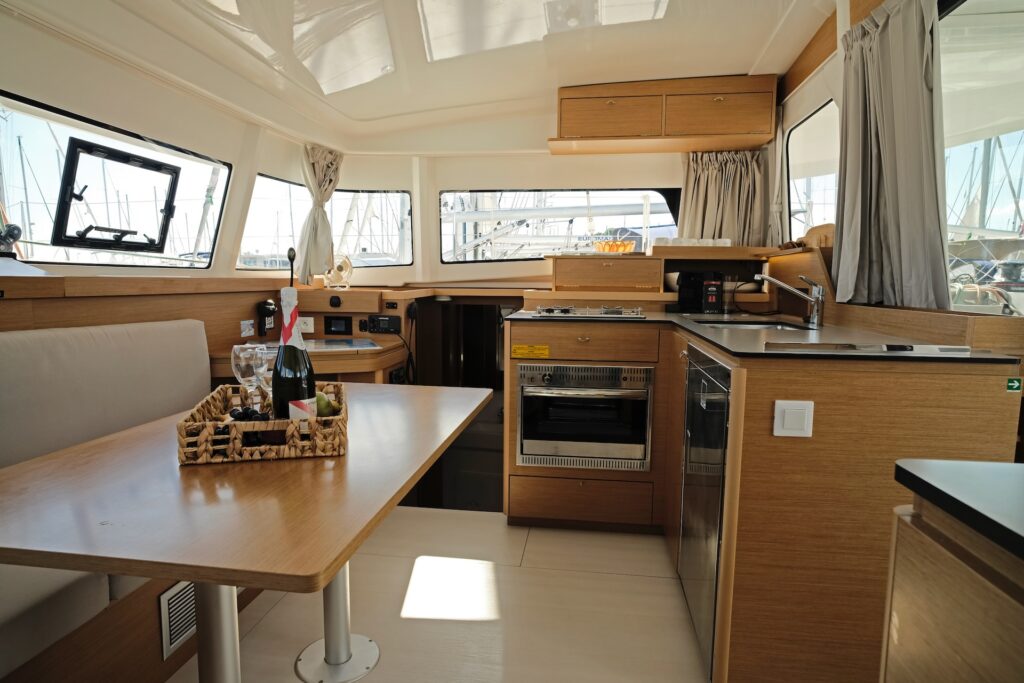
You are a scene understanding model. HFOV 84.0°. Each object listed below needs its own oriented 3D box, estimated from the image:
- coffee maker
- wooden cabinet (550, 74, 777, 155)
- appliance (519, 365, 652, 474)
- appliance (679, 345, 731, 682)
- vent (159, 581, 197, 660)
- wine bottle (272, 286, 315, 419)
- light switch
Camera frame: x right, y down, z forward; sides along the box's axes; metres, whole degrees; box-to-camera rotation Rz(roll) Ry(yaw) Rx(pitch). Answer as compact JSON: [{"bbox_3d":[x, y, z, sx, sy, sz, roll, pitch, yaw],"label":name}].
[{"bbox_3d":[0.861,-0.223,2.631,0.209,0.193,0.220,2,7,7],"label":"coffee maker"},{"bbox_3d":[0.692,-1.077,2.760,1.001,0.263,0.378,2,7,7],"label":"wooden cabinet"},{"bbox_3d":[0.311,0.283,2.475,0.536,0.421,0.460,2,7,7],"label":"appliance"},{"bbox_3d":[0.840,0.453,1.698,0.550,0.820,0.556,2,7,7],"label":"appliance"},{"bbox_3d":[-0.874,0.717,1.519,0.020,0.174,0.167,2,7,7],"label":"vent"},{"bbox_3d":[-0.466,0.044,1.215,0.088,0.318,0.088,2,7,7],"label":"wine bottle"},{"bbox_3d":[0.644,0.177,1.296,0.083,0.082,0.013,2,7,7],"label":"light switch"}]

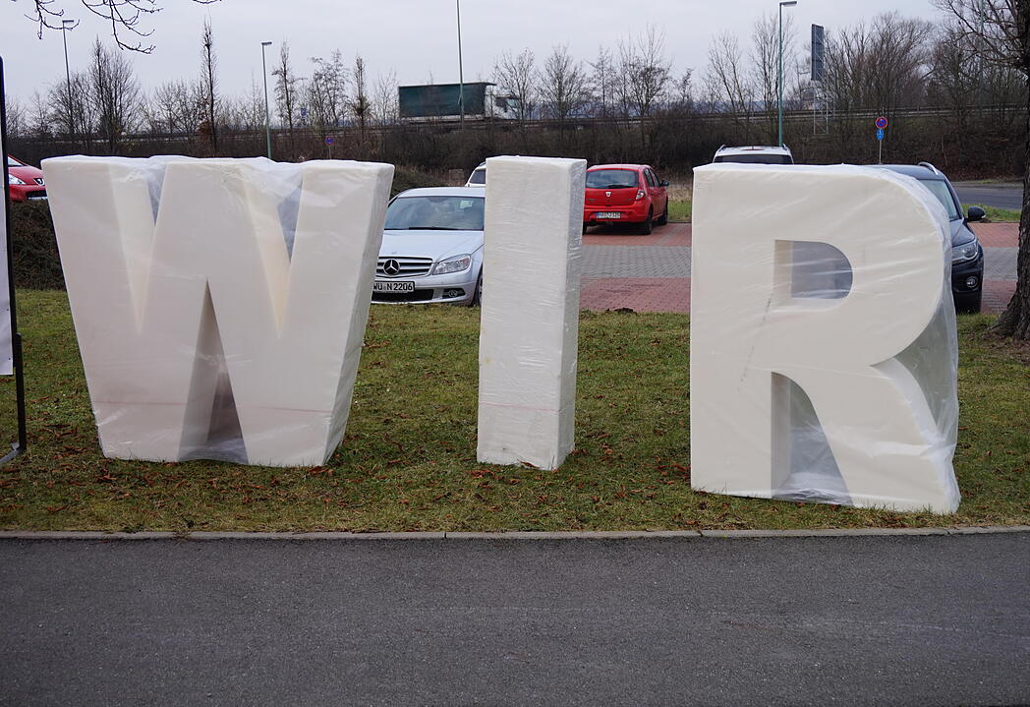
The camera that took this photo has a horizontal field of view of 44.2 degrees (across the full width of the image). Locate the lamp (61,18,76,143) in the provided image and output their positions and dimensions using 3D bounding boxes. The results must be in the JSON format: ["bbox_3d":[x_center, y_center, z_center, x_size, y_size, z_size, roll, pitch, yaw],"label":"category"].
[{"bbox_3d":[-17.554,-10.106,50.514,0.600,6.100,0.220,-1,10,0],"label":"lamp"}]

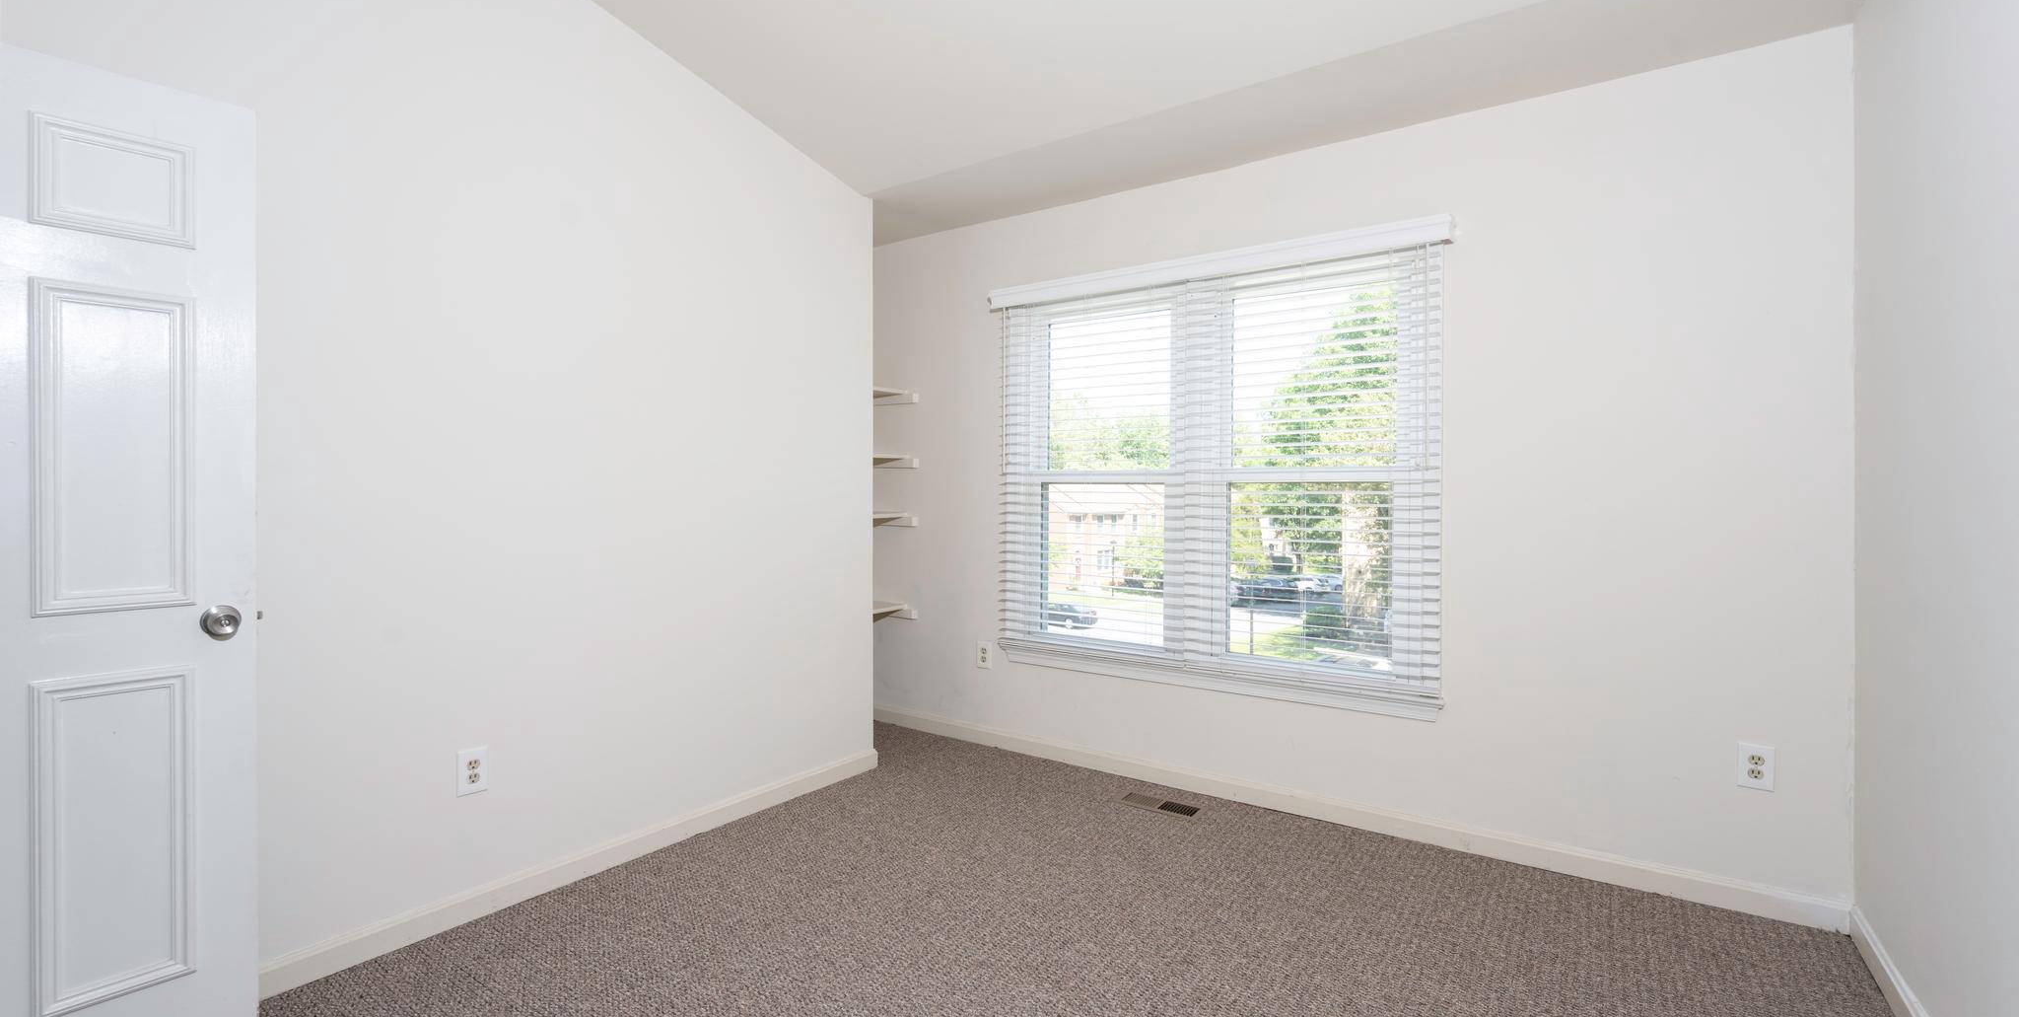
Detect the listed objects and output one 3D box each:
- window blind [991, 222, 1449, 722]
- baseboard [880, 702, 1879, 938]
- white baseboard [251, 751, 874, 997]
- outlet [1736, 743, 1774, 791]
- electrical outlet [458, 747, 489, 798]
[{"bbox_3d":[0.694,-0.163,3.288,1.804,1.590,0.080,1,1,35],"label":"window blind"},{"bbox_3d":[0.761,1.074,3.303,3.652,0.086,0.015,1,2,35],"label":"baseboard"},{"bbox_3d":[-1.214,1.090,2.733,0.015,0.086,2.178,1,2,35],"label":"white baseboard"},{"bbox_3d":[2.101,0.727,2.367,0.079,0.124,0.010,1,1,35],"label":"outlet"},{"bbox_3d":[-1.491,0.731,2.338,0.010,0.124,0.079,1,1,35],"label":"electrical outlet"}]

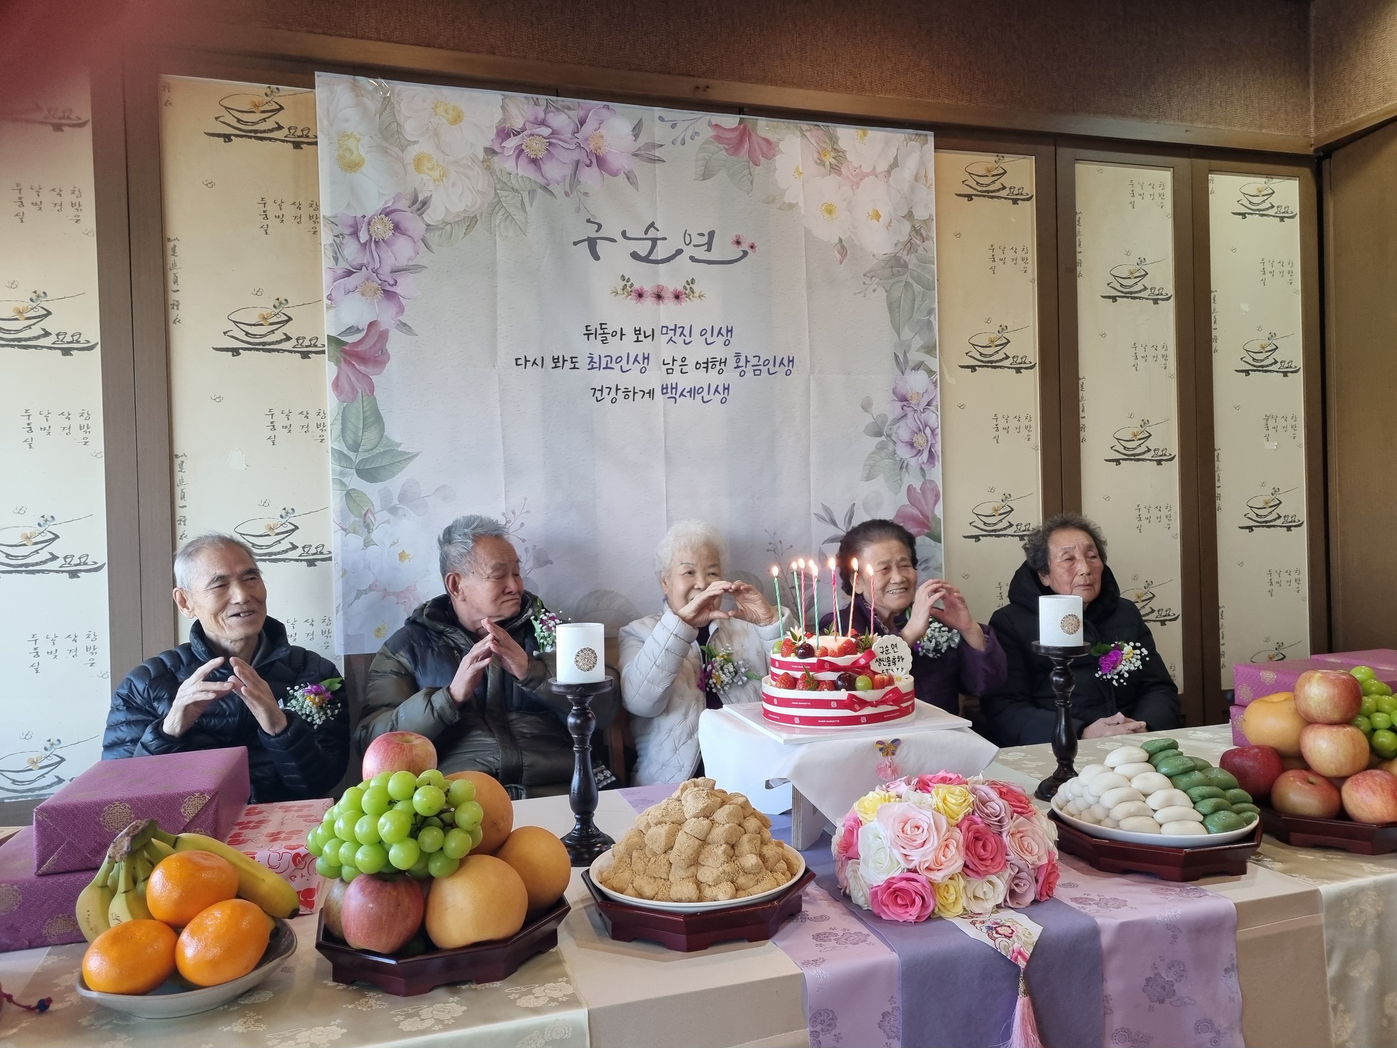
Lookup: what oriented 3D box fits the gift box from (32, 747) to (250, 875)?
[{"bbox_3d":[-0.721,0.370,1.392,0.195,0.076,0.275,-2,1,-16],"label":"gift box"}]

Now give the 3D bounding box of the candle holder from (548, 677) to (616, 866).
[{"bbox_3d":[-0.164,0.353,1.514,0.095,0.255,0.095,-2,1,-17],"label":"candle holder"}]

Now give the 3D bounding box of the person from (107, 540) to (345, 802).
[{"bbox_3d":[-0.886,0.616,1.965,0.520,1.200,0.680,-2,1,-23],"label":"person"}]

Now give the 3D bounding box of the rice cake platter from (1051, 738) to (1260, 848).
[{"bbox_3d":[0.635,0.371,1.474,0.265,0.125,0.265,-2,1,-17],"label":"rice cake platter"}]

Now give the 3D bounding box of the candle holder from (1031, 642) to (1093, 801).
[{"bbox_3d":[0.615,0.324,1.767,0.096,0.251,0.096,-2,1,-17],"label":"candle holder"}]

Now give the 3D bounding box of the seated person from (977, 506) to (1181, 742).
[{"bbox_3d":[0.986,0.551,2.509,0.500,1.200,0.660,-2,1,-6],"label":"seated person"}]

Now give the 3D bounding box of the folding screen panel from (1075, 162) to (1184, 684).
[{"bbox_3d":[1.406,-0.303,3.441,0.380,1.738,0.040,-2,1,-17],"label":"folding screen panel"}]

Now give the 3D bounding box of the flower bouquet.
[{"bbox_3d":[0.321,0.401,1.374,0.290,0.135,0.270,-2,1,-9],"label":"flower bouquet"}]

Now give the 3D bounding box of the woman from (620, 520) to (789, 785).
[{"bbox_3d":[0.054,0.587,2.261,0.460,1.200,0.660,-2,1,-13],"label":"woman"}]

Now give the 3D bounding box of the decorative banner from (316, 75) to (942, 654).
[{"bbox_3d":[-0.094,-0.393,2.671,1.619,1.353,0.015,-2,1,-17],"label":"decorative banner"}]

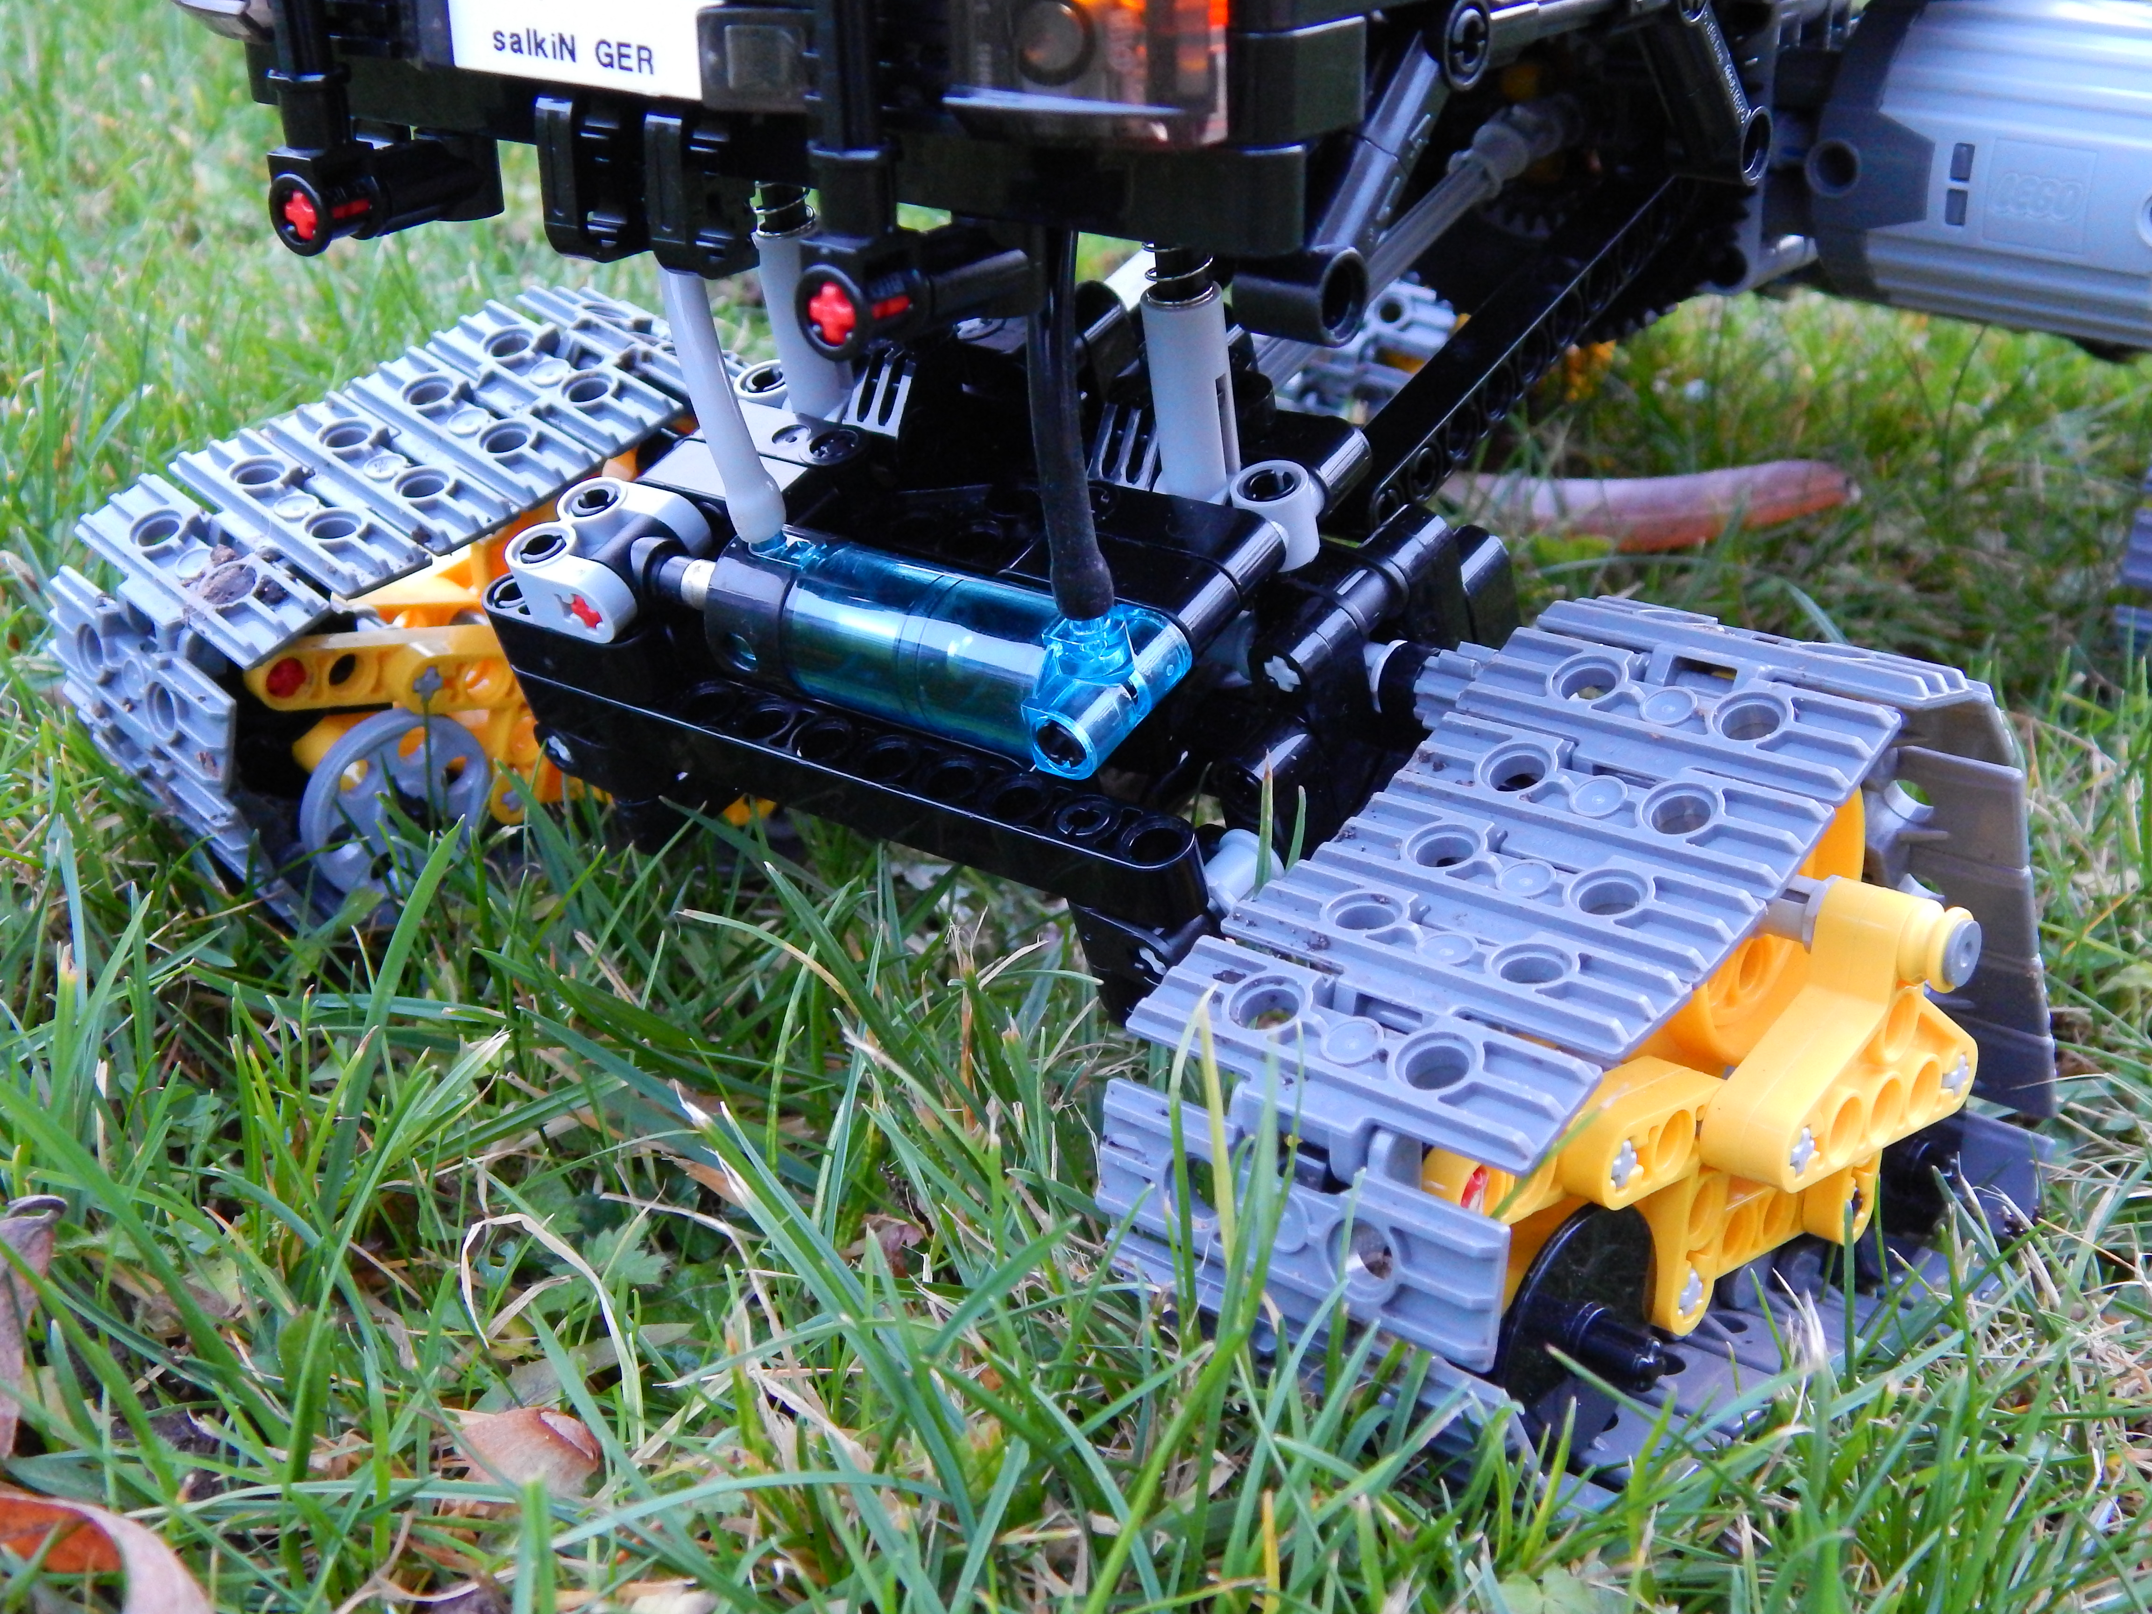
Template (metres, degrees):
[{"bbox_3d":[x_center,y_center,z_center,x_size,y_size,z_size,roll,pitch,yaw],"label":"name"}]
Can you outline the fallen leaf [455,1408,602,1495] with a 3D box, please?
[{"bbox_3d":[-0.044,0.052,0.215,0.014,0.007,0.012,1,20,0],"label":"fallen leaf"}]

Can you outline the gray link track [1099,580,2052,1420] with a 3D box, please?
[{"bbox_3d":[0.054,0.021,0.249,0.039,0.072,0.115,17,19,38],"label":"gray link track"}]

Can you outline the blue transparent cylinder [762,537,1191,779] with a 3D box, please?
[{"bbox_3d":[-0.011,-0.016,0.242,0.050,0.017,0.015,17,38,39],"label":"blue transparent cylinder"}]

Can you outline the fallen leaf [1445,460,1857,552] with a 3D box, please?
[{"bbox_3d":[0.106,-0.056,0.500,0.081,0.014,0.022,1,20,0],"label":"fallen leaf"}]

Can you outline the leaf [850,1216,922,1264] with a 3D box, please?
[{"bbox_3d":[-0.018,0.041,0.252,0.009,0.005,0.007,1,20,0],"label":"leaf"}]

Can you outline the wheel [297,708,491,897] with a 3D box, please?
[{"bbox_3d":[-0.081,-0.001,0.314,0.024,0.024,0.005,-17,37,-39],"label":"wheel"}]

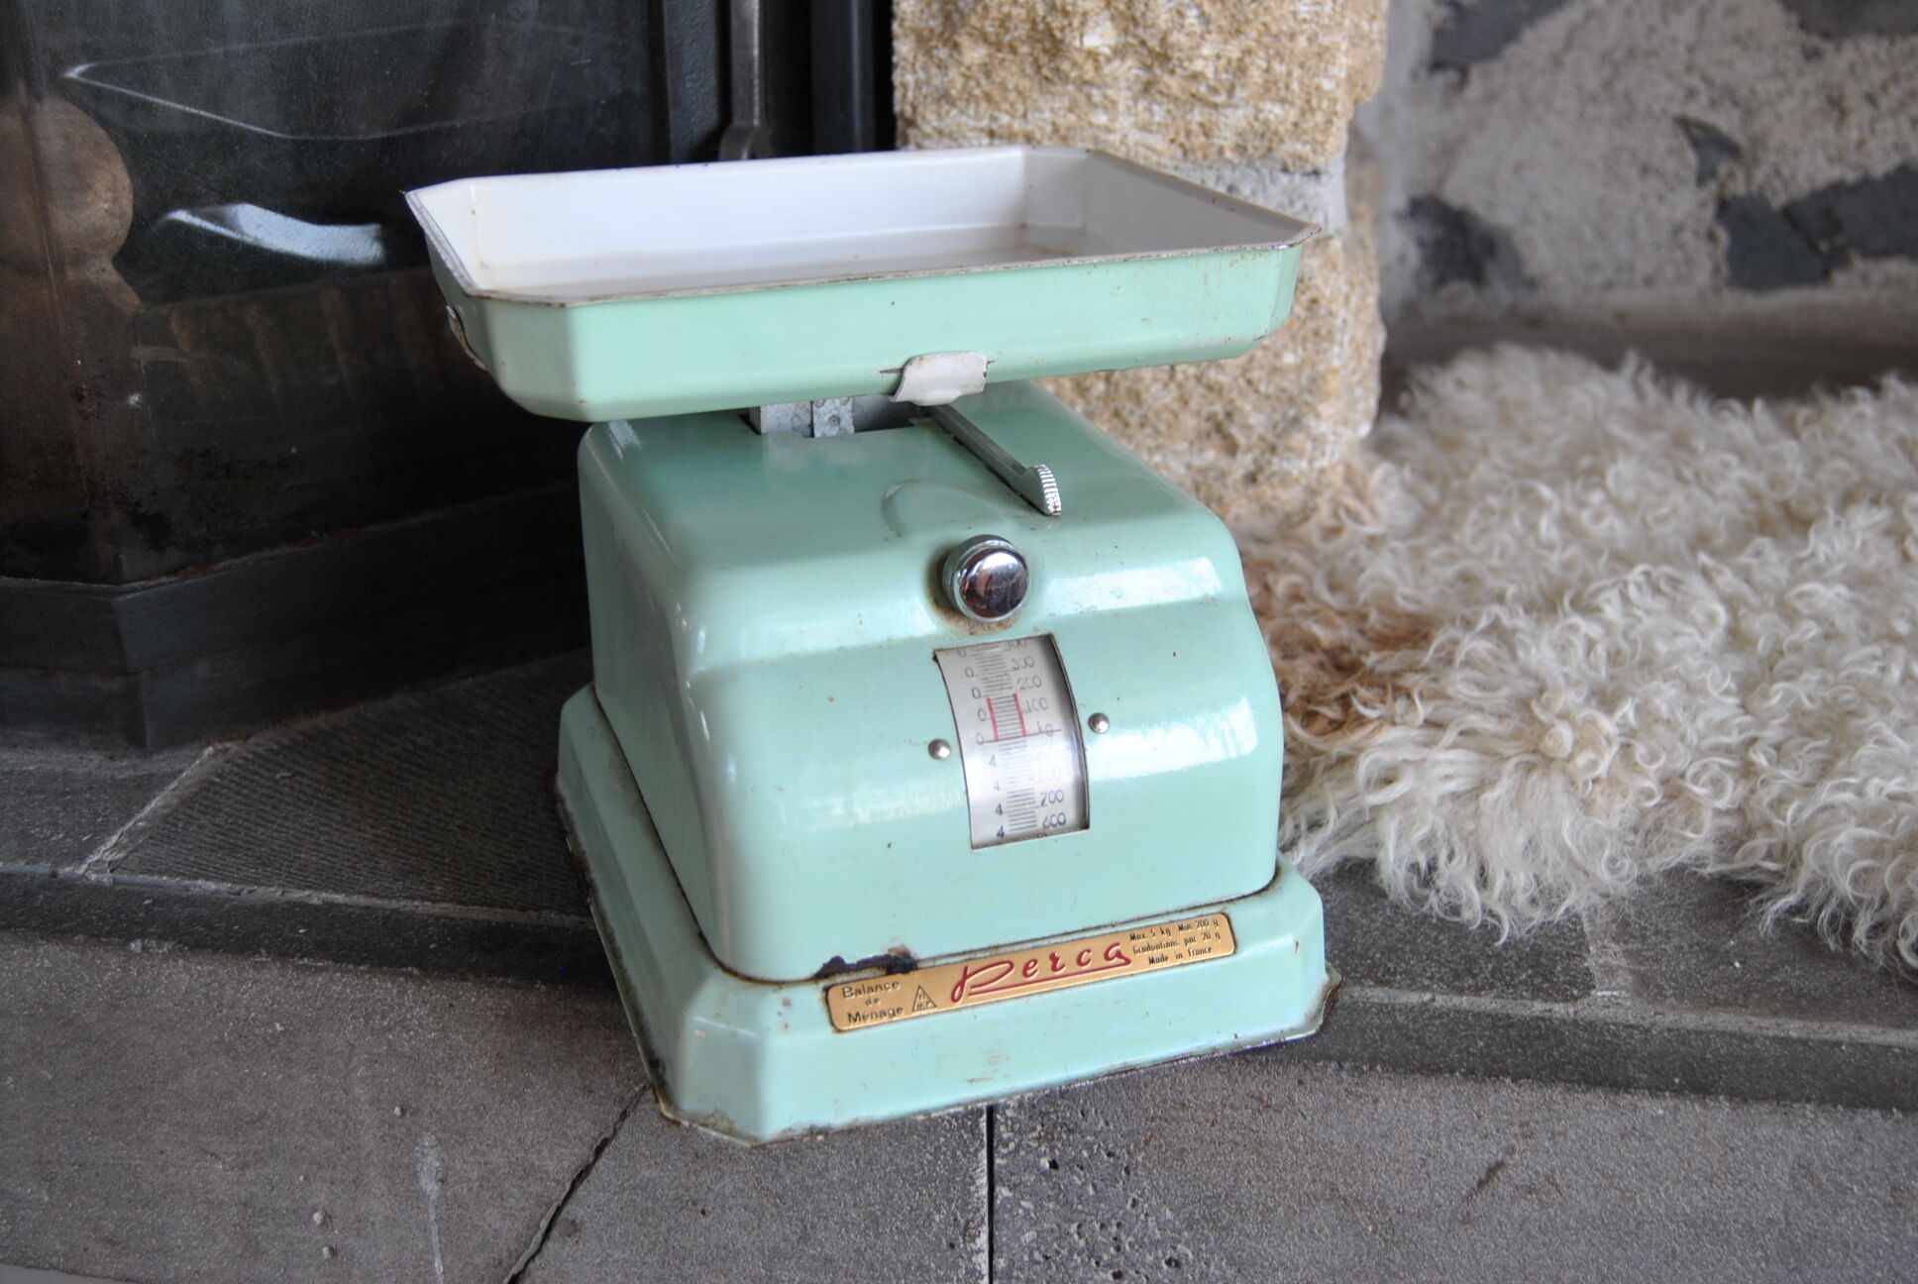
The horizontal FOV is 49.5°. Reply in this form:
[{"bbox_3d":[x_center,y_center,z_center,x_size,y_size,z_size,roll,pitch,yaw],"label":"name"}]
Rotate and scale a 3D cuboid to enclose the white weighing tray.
[{"bbox_3d":[-0.040,-0.124,0.695,0.260,0.040,0.217,-8,23,-17],"label":"white weighing tray"}]

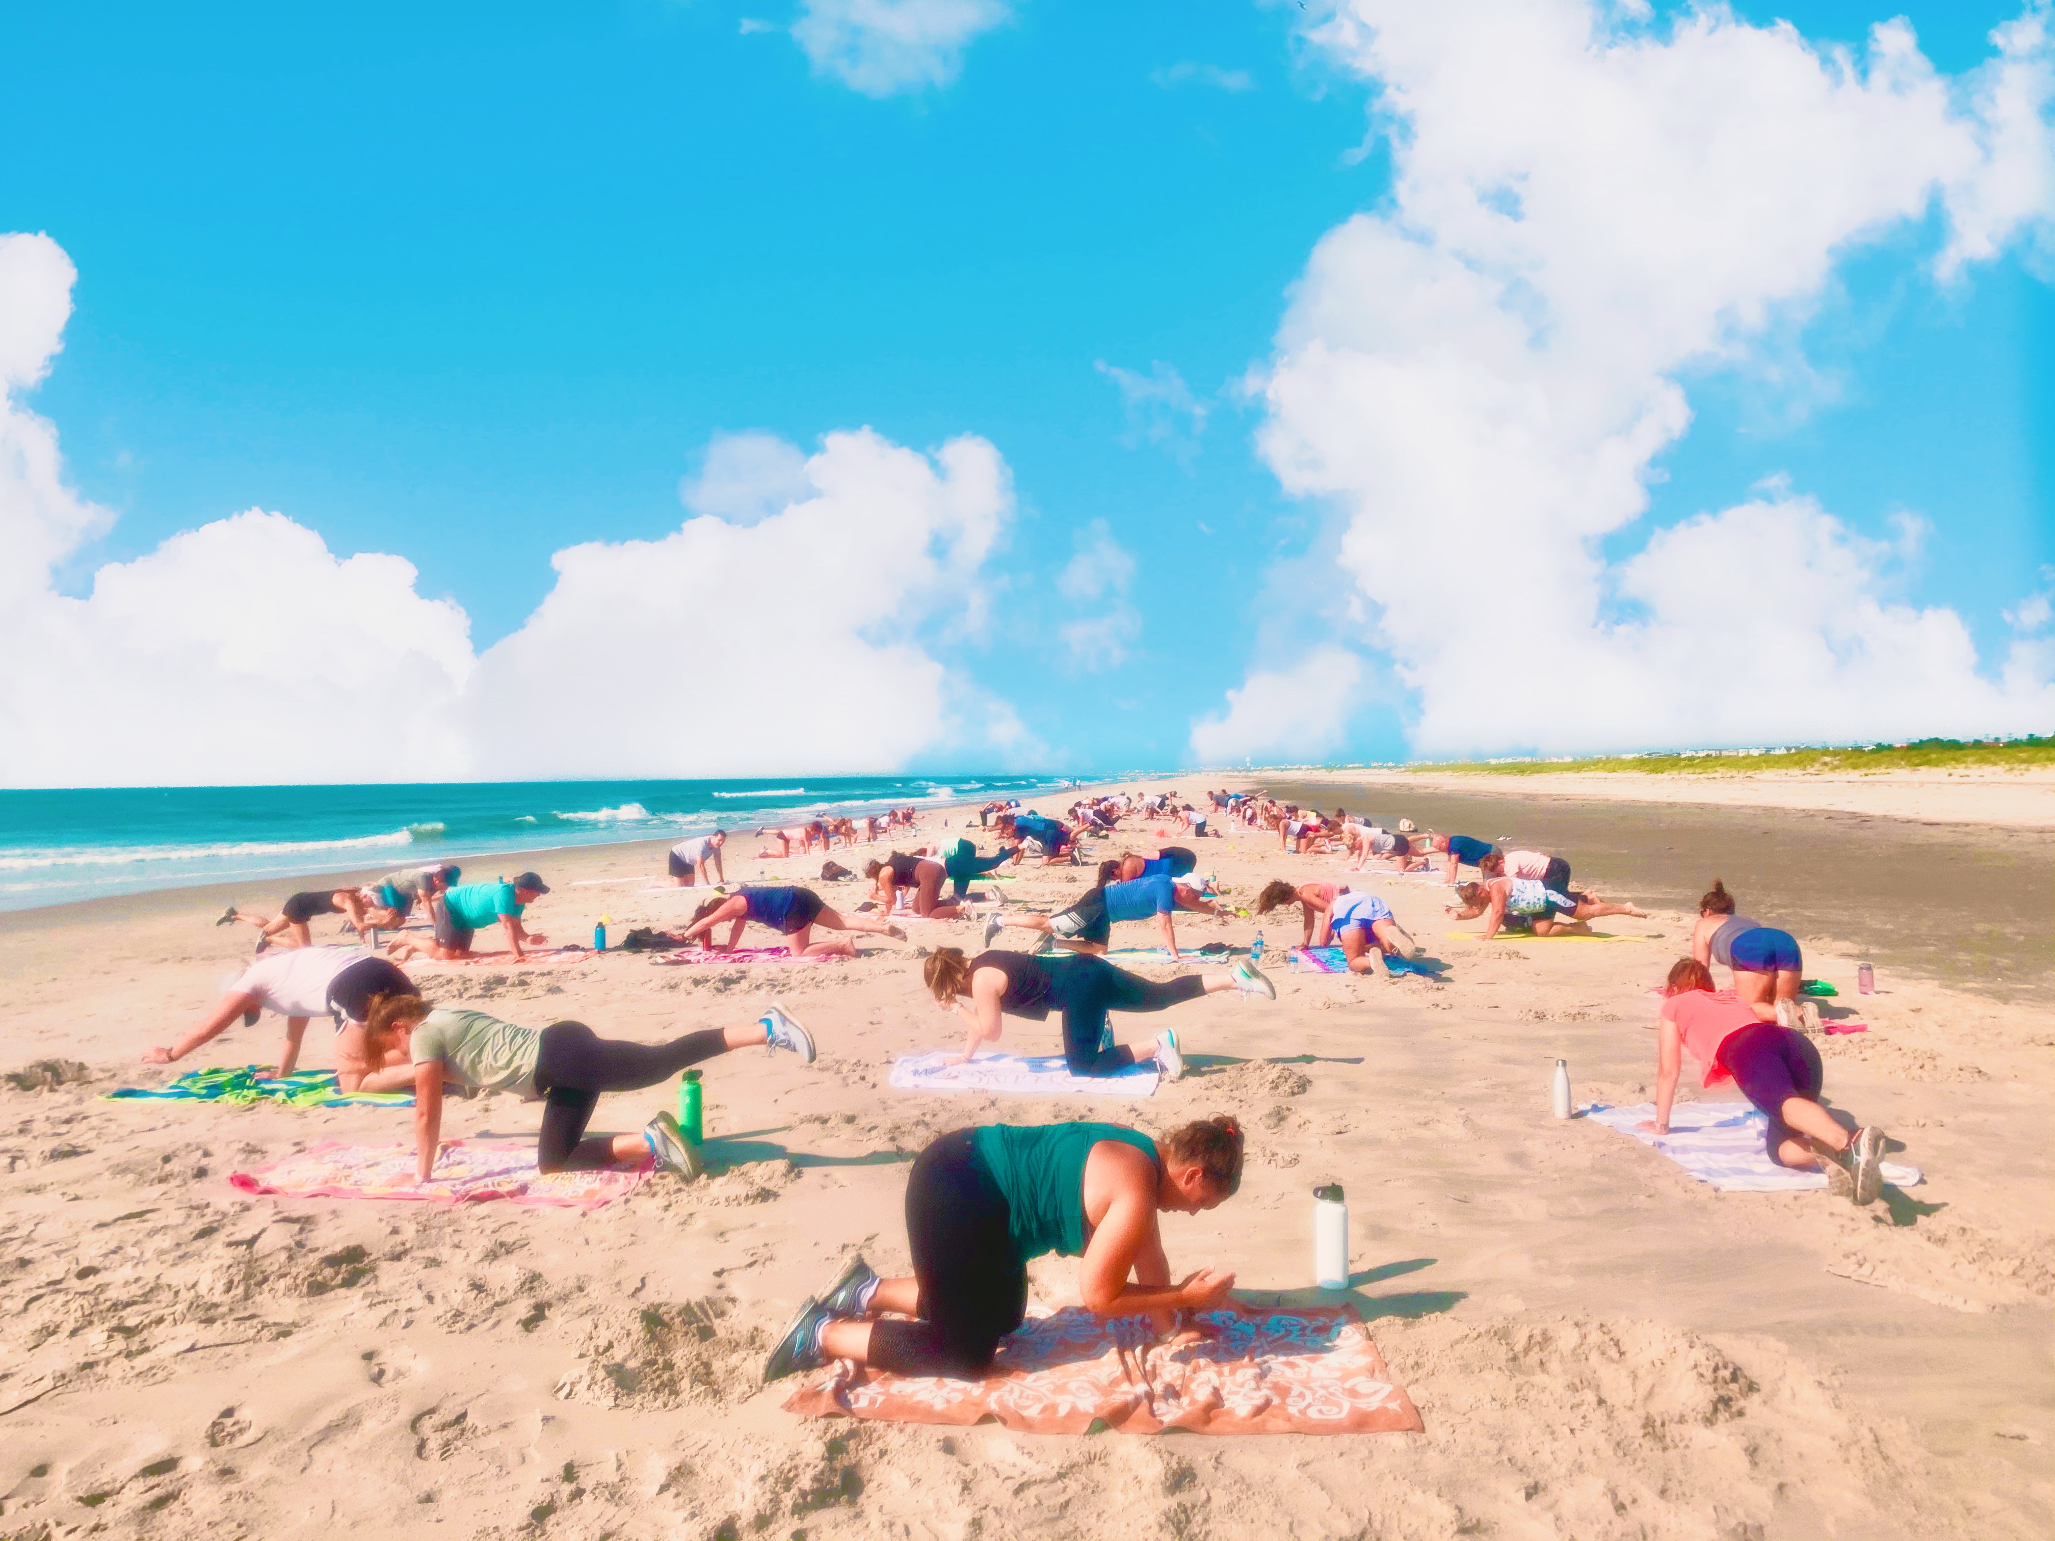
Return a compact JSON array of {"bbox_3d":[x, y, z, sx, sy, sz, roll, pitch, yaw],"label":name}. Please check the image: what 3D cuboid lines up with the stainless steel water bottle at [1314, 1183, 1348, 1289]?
[{"bbox_3d":[0.882,1.350,4.475,0.094,0.290,0.091,-1,0,0],"label":"stainless steel water bottle"}]

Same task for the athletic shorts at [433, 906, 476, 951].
[{"bbox_3d":[-4.876,1.325,13.131,0.330,0.390,0.380,-1,0,-3],"label":"athletic shorts"}]

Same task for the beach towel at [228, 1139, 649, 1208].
[{"bbox_3d":[-2.230,1.512,5.941,1.530,0.060,0.700,-1,0,11],"label":"beach towel"}]

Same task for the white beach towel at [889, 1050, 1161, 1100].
[{"bbox_3d":[0.002,1.500,7.719,1.280,0.040,0.820,-1,0,12],"label":"white beach towel"}]

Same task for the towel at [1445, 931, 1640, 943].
[{"bbox_3d":[4.567,1.462,13.738,1.580,0.040,0.700,-1,0,10],"label":"towel"}]

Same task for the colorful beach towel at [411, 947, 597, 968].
[{"bbox_3d":[-4.433,1.579,13.116,1.470,0.040,0.800,-1,0,-3],"label":"colorful beach towel"}]

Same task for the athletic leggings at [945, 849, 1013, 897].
[{"bbox_3d":[-0.611,1.251,18.649,0.840,0.580,0.380,-1,0,6],"label":"athletic leggings"}]

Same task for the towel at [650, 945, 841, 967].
[{"bbox_3d":[-2.311,1.546,13.106,1.550,0.050,0.850,-1,0,-2],"label":"towel"}]

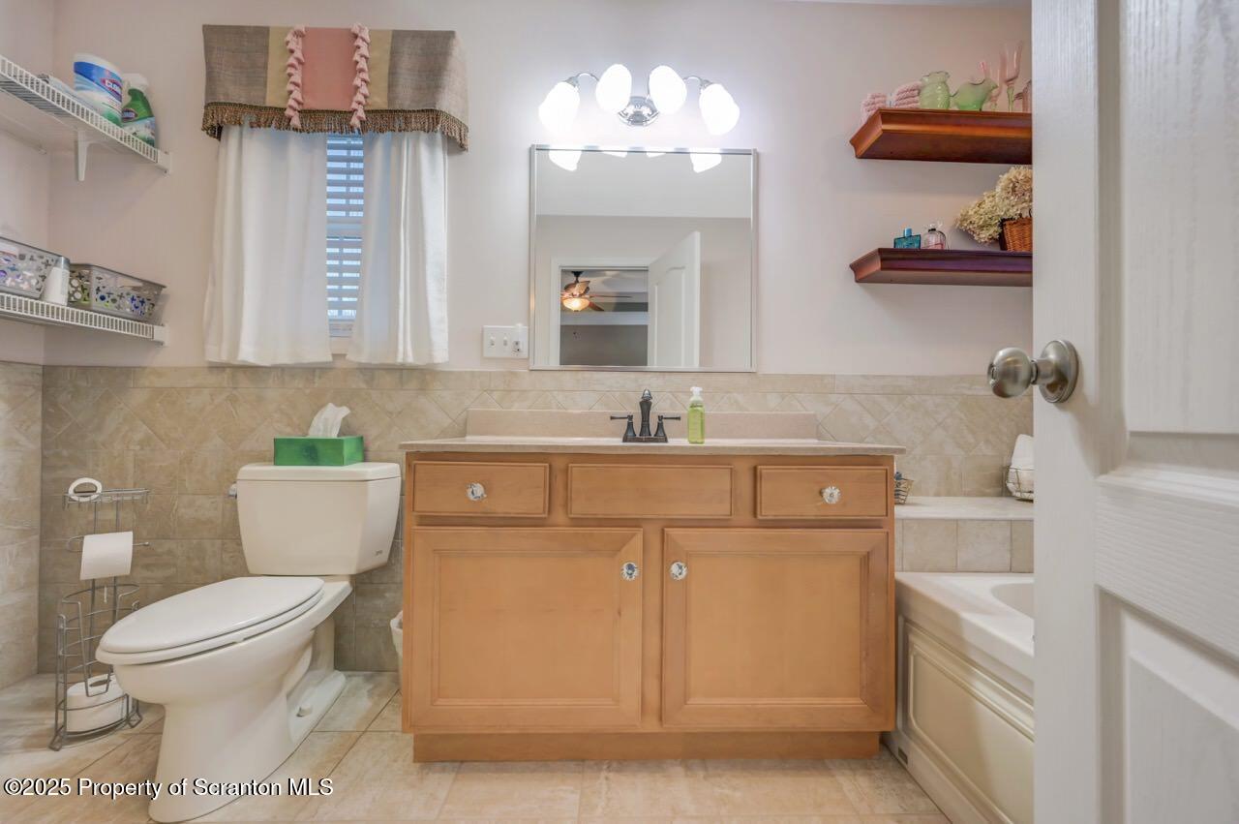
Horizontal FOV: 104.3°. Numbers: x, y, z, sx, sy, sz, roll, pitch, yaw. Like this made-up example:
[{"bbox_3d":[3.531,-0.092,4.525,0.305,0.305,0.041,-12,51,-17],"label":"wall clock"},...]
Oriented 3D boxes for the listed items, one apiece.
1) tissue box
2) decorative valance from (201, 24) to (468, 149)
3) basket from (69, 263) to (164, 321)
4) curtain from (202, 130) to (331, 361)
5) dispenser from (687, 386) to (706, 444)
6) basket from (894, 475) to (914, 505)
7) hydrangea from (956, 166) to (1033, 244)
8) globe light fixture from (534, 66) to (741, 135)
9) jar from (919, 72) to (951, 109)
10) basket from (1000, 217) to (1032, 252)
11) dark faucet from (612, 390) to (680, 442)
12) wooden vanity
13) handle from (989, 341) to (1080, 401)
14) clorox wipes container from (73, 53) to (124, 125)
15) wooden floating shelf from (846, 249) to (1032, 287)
[{"bbox_3d":[-1.004,0.131,1.617,0.225,0.088,0.121,1,-1,-1],"label":"tissue box"},{"bbox_3d":[-0.962,-1.108,1.659,0.849,0.347,0.115,0,-1,-1],"label":"decorative valance"},{"bbox_3d":[-1.705,-0.373,1.557,0.245,0.135,0.235,1,-1,-1],"label":"basket"},{"bbox_3d":[-1.190,-0.605,1.645,0.430,0.890,0.075,1,-1,-1],"label":"curtain"},{"bbox_3d":[0.242,0.009,1.516,0.052,0.181,0.052,0,-1,-1],"label":"dispenser"},{"bbox_3d":[0.883,0.259,1.647,0.195,0.090,0.135,0,-1,-1],"label":"basket"},{"bbox_3d":[1.323,-0.707,1.652,0.340,0.280,0.210,0,-1,-1],"label":"hydrangea"},{"bbox_3d":[0.063,-1.055,1.638,0.670,0.200,0.190,1,-1,-1],"label":"globe light fixture"},{"bbox_3d":[1.087,-1.066,1.660,0.094,0.162,0.094,1,-1,0],"label":"jar"},{"bbox_3d":[1.415,-0.592,1.675,0.155,0.128,0.105,0,-1,21],"label":"basket"},{"bbox_3d":[0.088,0.013,1.582,0.236,0.170,0.140,0,-1,-1],"label":"dark faucet"},{"bbox_3d":[0.085,0.459,1.448,1.248,0.913,0.539,0,-1,-1],"label":"wooden vanity"},{"bbox_3d":[0.448,-0.044,0.532,0.066,0.068,0.068,0,-1,18],"label":"handle"},{"bbox_3d":[-1.714,-1.038,1.584,0.107,0.204,0.107,1,-1,-1],"label":"clorox wipes container"},{"bbox_3d":[1.300,-0.499,1.682,0.914,0.062,0.186,1,-1,-1],"label":"wooden floating shelf"}]

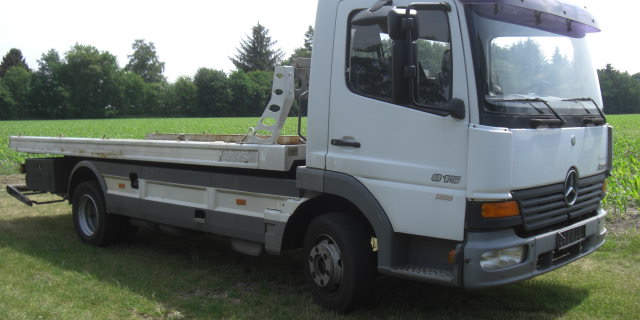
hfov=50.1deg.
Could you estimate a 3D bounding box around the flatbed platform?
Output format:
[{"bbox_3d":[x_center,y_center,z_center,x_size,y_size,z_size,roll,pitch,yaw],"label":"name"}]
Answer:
[{"bbox_3d":[-1.391,-0.158,7.926,5.190,0.210,2.210,3,5,43],"label":"flatbed platform"}]

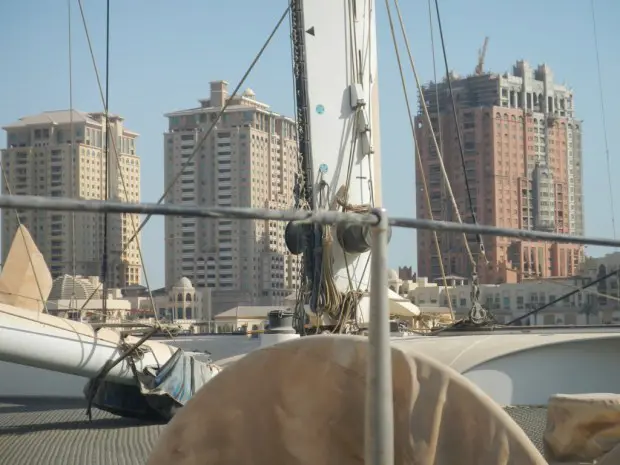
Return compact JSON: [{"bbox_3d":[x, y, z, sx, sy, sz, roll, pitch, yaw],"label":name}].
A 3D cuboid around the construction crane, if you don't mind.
[{"bbox_3d":[61.630,-62.990,585.000,4.800,14.300,2.500,-2,-3,17],"label":"construction crane"}]

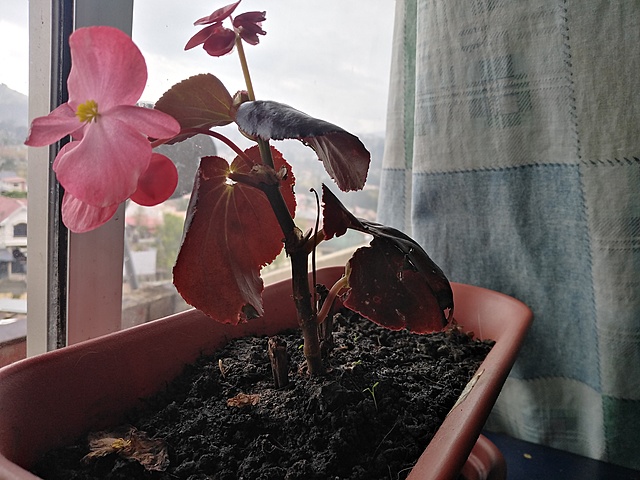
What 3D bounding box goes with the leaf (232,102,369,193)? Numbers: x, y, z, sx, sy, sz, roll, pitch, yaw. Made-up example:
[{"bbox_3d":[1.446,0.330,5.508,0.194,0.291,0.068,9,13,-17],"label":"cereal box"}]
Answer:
[{"bbox_3d":[-0.010,-0.051,0.261,0.074,0.044,0.050,6,9,0],"label":"leaf"}]

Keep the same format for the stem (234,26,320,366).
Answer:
[{"bbox_3d":[-0.022,-0.018,0.277,0.028,0.201,0.026,-12,6,0],"label":"stem"}]

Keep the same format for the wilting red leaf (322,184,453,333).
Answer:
[{"bbox_3d":[0.042,0.013,0.296,0.085,0.084,0.055,4,9,-8],"label":"wilting red leaf"}]

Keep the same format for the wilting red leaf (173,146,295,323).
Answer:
[{"bbox_3d":[-0.050,-0.004,0.281,0.067,0.103,0.045,6,9,0],"label":"wilting red leaf"}]

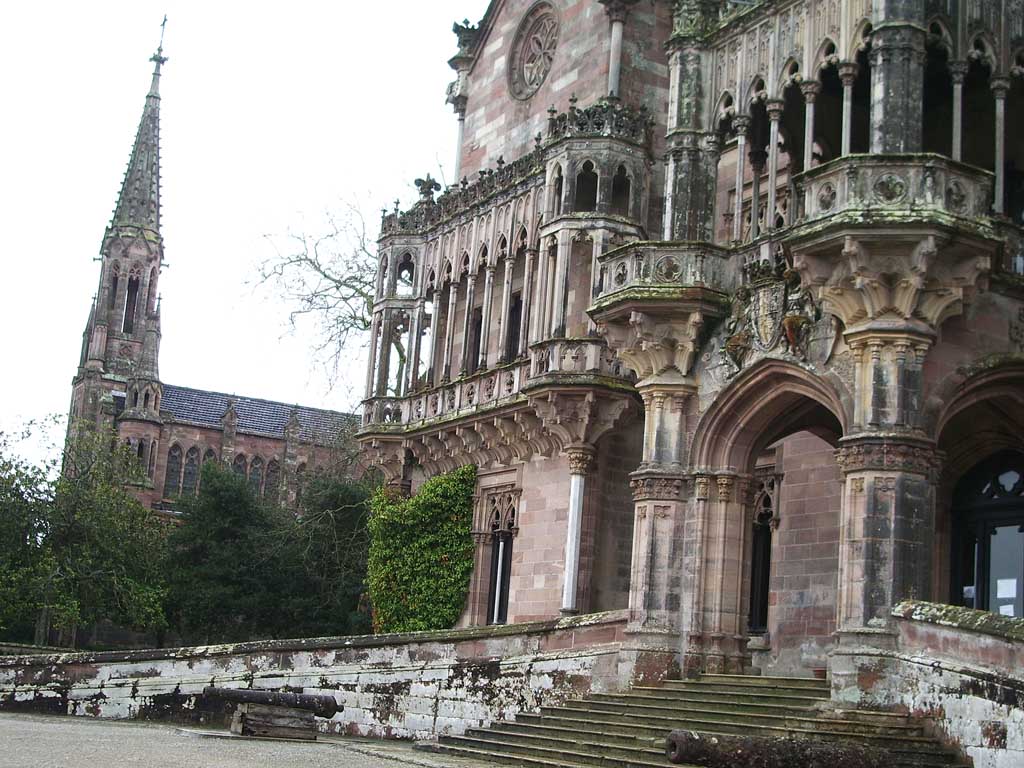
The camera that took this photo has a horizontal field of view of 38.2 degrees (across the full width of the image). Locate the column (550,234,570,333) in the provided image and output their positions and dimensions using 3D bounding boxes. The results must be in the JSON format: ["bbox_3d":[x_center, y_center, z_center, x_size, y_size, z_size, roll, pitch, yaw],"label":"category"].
[{"bbox_3d":[1.222,-2.360,35.928,0.309,2.897,0.309,11,-14,-28],"label":"column"}]

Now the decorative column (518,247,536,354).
[{"bbox_3d":[0.439,-2.389,42.967,0.320,3.200,0.320,4,-12,1],"label":"decorative column"}]

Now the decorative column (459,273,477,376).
[{"bbox_3d":[-1.374,-1.860,46.172,0.320,3.200,0.320,4,-12,1],"label":"decorative column"}]

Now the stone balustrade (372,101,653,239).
[{"bbox_3d":[-0.224,-5.382,39.297,2.100,1.250,11.600,12,-14,-29],"label":"stone balustrade"}]

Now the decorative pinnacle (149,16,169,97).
[{"bbox_3d":[-21.613,-20.094,90.543,0.950,5.200,0.950,11,-13,-28],"label":"decorative pinnacle"}]

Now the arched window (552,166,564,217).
[{"bbox_3d":[1.187,-4.844,36.806,0.209,1.419,0.585,11,-14,-28],"label":"arched window"}]

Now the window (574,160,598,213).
[{"bbox_3d":[2.055,-5.340,40.106,0.620,1.480,0.250,1,-12,16],"label":"window"}]

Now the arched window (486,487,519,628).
[{"bbox_3d":[-0.298,5.245,44.586,0.350,4.000,1.450,11,-13,-28],"label":"arched window"}]

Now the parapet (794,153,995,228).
[{"bbox_3d":[5.889,-2.426,22.765,3.200,1.100,3.100,1,-13,15],"label":"parapet"}]

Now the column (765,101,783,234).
[{"bbox_3d":[4.559,-3.835,25.751,0.250,2.500,0.250,4,-12,1],"label":"column"}]

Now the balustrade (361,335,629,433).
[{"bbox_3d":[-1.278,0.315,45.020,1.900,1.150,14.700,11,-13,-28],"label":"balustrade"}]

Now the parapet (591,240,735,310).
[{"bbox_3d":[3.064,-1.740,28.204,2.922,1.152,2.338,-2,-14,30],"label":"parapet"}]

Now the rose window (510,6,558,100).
[{"bbox_3d":[0.636,-9.785,43.349,0.267,2.922,2.922,11,-14,-28],"label":"rose window"}]

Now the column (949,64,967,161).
[{"bbox_3d":[7.176,-4.043,23.774,0.250,2.520,0.250,12,-14,-29],"label":"column"}]

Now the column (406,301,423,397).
[{"bbox_3d":[-2.676,-1.032,41.451,0.210,2.710,0.210,12,-14,-29],"label":"column"}]

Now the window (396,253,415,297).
[{"bbox_3d":[-3.274,-3.362,45.380,0.551,1.419,0.209,1,-12,16],"label":"window"}]

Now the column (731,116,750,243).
[{"bbox_3d":[4.196,-3.739,27.143,0.317,2.505,0.317,4,-12,1],"label":"column"}]

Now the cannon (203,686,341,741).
[{"bbox_3d":[-4.074,5.619,25.254,2.350,0.770,0.450,9,-13,-20],"label":"cannon"}]

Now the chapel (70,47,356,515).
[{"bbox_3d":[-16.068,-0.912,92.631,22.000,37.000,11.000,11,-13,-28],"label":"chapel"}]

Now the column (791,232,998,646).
[{"bbox_3d":[5.668,1.036,22.012,3.000,5.900,3.000,1,-13,15],"label":"column"}]

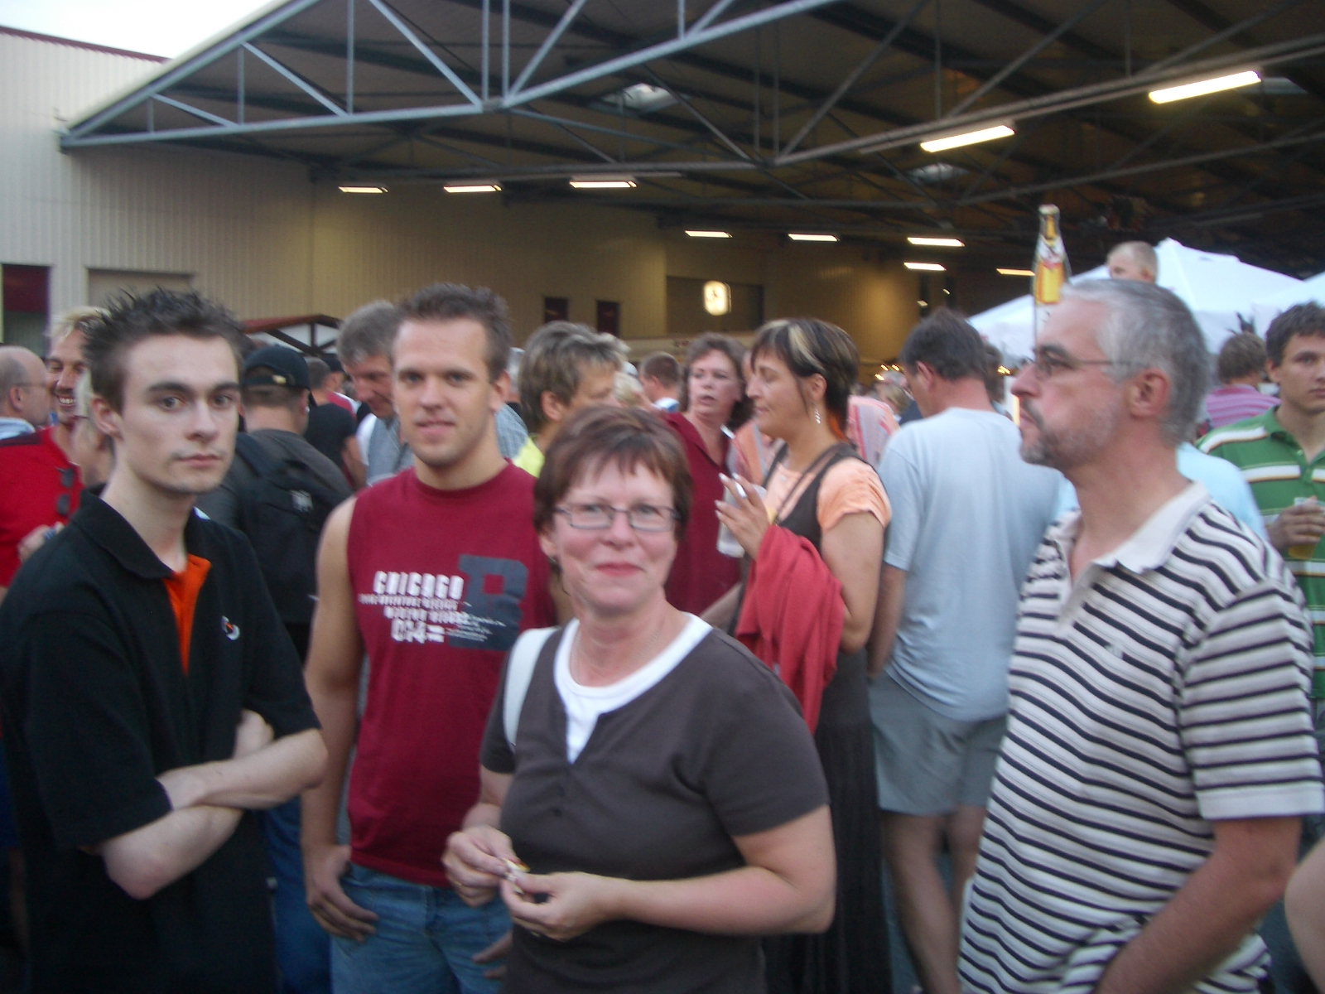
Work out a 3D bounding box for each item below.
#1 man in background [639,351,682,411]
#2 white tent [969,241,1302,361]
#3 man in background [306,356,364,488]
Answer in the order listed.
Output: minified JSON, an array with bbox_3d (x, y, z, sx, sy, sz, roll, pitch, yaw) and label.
[{"bbox_3d":[-0.013,0.161,6.574,0.350,1.750,0.520,4,7,42],"label":"man in background"},{"bbox_3d":[5.150,-1.091,13.707,3.000,3.020,3.000,-3,6,-30],"label":"white tent"},{"bbox_3d":[-1.802,0.110,7.173,0.520,1.750,0.350,1,5,15],"label":"man in background"}]

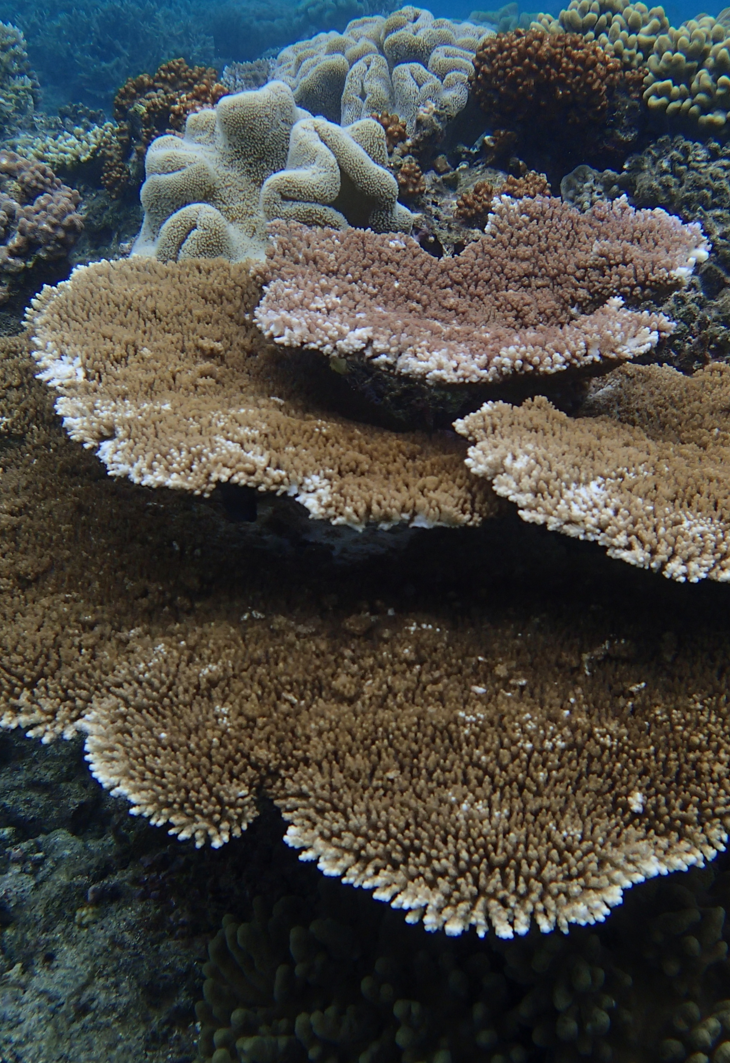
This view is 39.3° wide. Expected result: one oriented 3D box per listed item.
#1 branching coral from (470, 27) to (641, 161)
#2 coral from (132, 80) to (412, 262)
[{"bbox_3d":[0.389,-0.896,2.100,0.338,0.249,0.304,4,26,9],"label":"branching coral"},{"bbox_3d":[-0.144,-0.557,1.620,0.430,0.286,0.365,-2,26,-4],"label":"coral"}]

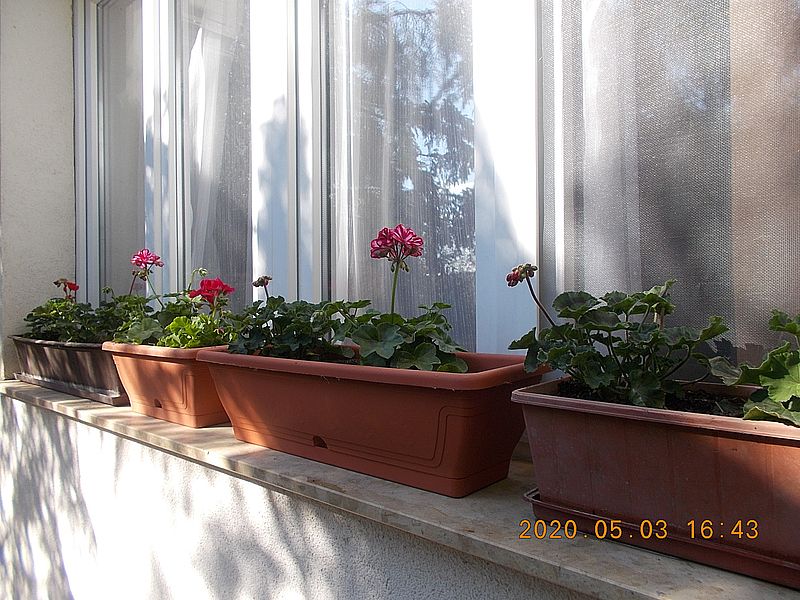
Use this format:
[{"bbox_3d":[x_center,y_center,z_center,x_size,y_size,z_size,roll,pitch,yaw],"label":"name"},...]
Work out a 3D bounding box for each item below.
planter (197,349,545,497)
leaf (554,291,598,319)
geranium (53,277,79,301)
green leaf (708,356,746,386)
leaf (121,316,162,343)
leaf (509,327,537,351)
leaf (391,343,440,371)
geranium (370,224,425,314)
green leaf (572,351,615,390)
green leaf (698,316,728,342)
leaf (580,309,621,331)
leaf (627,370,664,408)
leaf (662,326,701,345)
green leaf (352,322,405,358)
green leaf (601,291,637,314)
[{"bbox_3d":[-0.071,0.163,0.936,0.585,0.157,0.231,-1,0,42],"label":"planter"},{"bbox_3d":[0.207,0.005,0.710,0.052,0.033,0.040,0,1,16],"label":"leaf"},{"bbox_3d":[-0.996,-0.034,1.790,0.076,0.071,0.055,-1,0,-11],"label":"geranium"},{"bbox_3d":[0.340,0.074,0.623,0.035,0.031,0.025,0,1,29],"label":"green leaf"},{"bbox_3d":[-0.555,0.066,1.290,0.090,0.060,0.060,-1,0,0],"label":"leaf"},{"bbox_3d":[0.150,0.049,0.738,0.034,0.027,0.030,0,1,12],"label":"leaf"},{"bbox_3d":[0.020,0.073,0.780,0.065,0.038,0.032,0,1,1],"label":"leaf"},{"bbox_3d":[-0.004,-0.046,0.885,0.079,0.135,0.076,-1,0,6],"label":"geranium"},{"bbox_3d":[0.214,0.078,0.665,0.046,0.045,0.028,-1,0,19],"label":"green leaf"},{"bbox_3d":[0.322,0.030,0.617,0.027,0.027,0.030,0,1,28],"label":"green leaf"},{"bbox_3d":[0.224,0.022,0.670,0.042,0.025,0.040,0,1,18],"label":"leaf"},{"bbox_3d":[0.252,0.092,0.616,0.036,0.039,0.026,0,1,22],"label":"leaf"},{"bbox_3d":[0.294,0.038,0.627,0.036,0.021,0.035,0,1,25],"label":"leaf"},{"bbox_3d":[-0.032,0.058,0.865,0.077,0.052,0.045,-1,0,11],"label":"green leaf"},{"bbox_3d":[0.248,0.003,0.680,0.043,0.028,0.045,-1,0,11],"label":"green leaf"}]

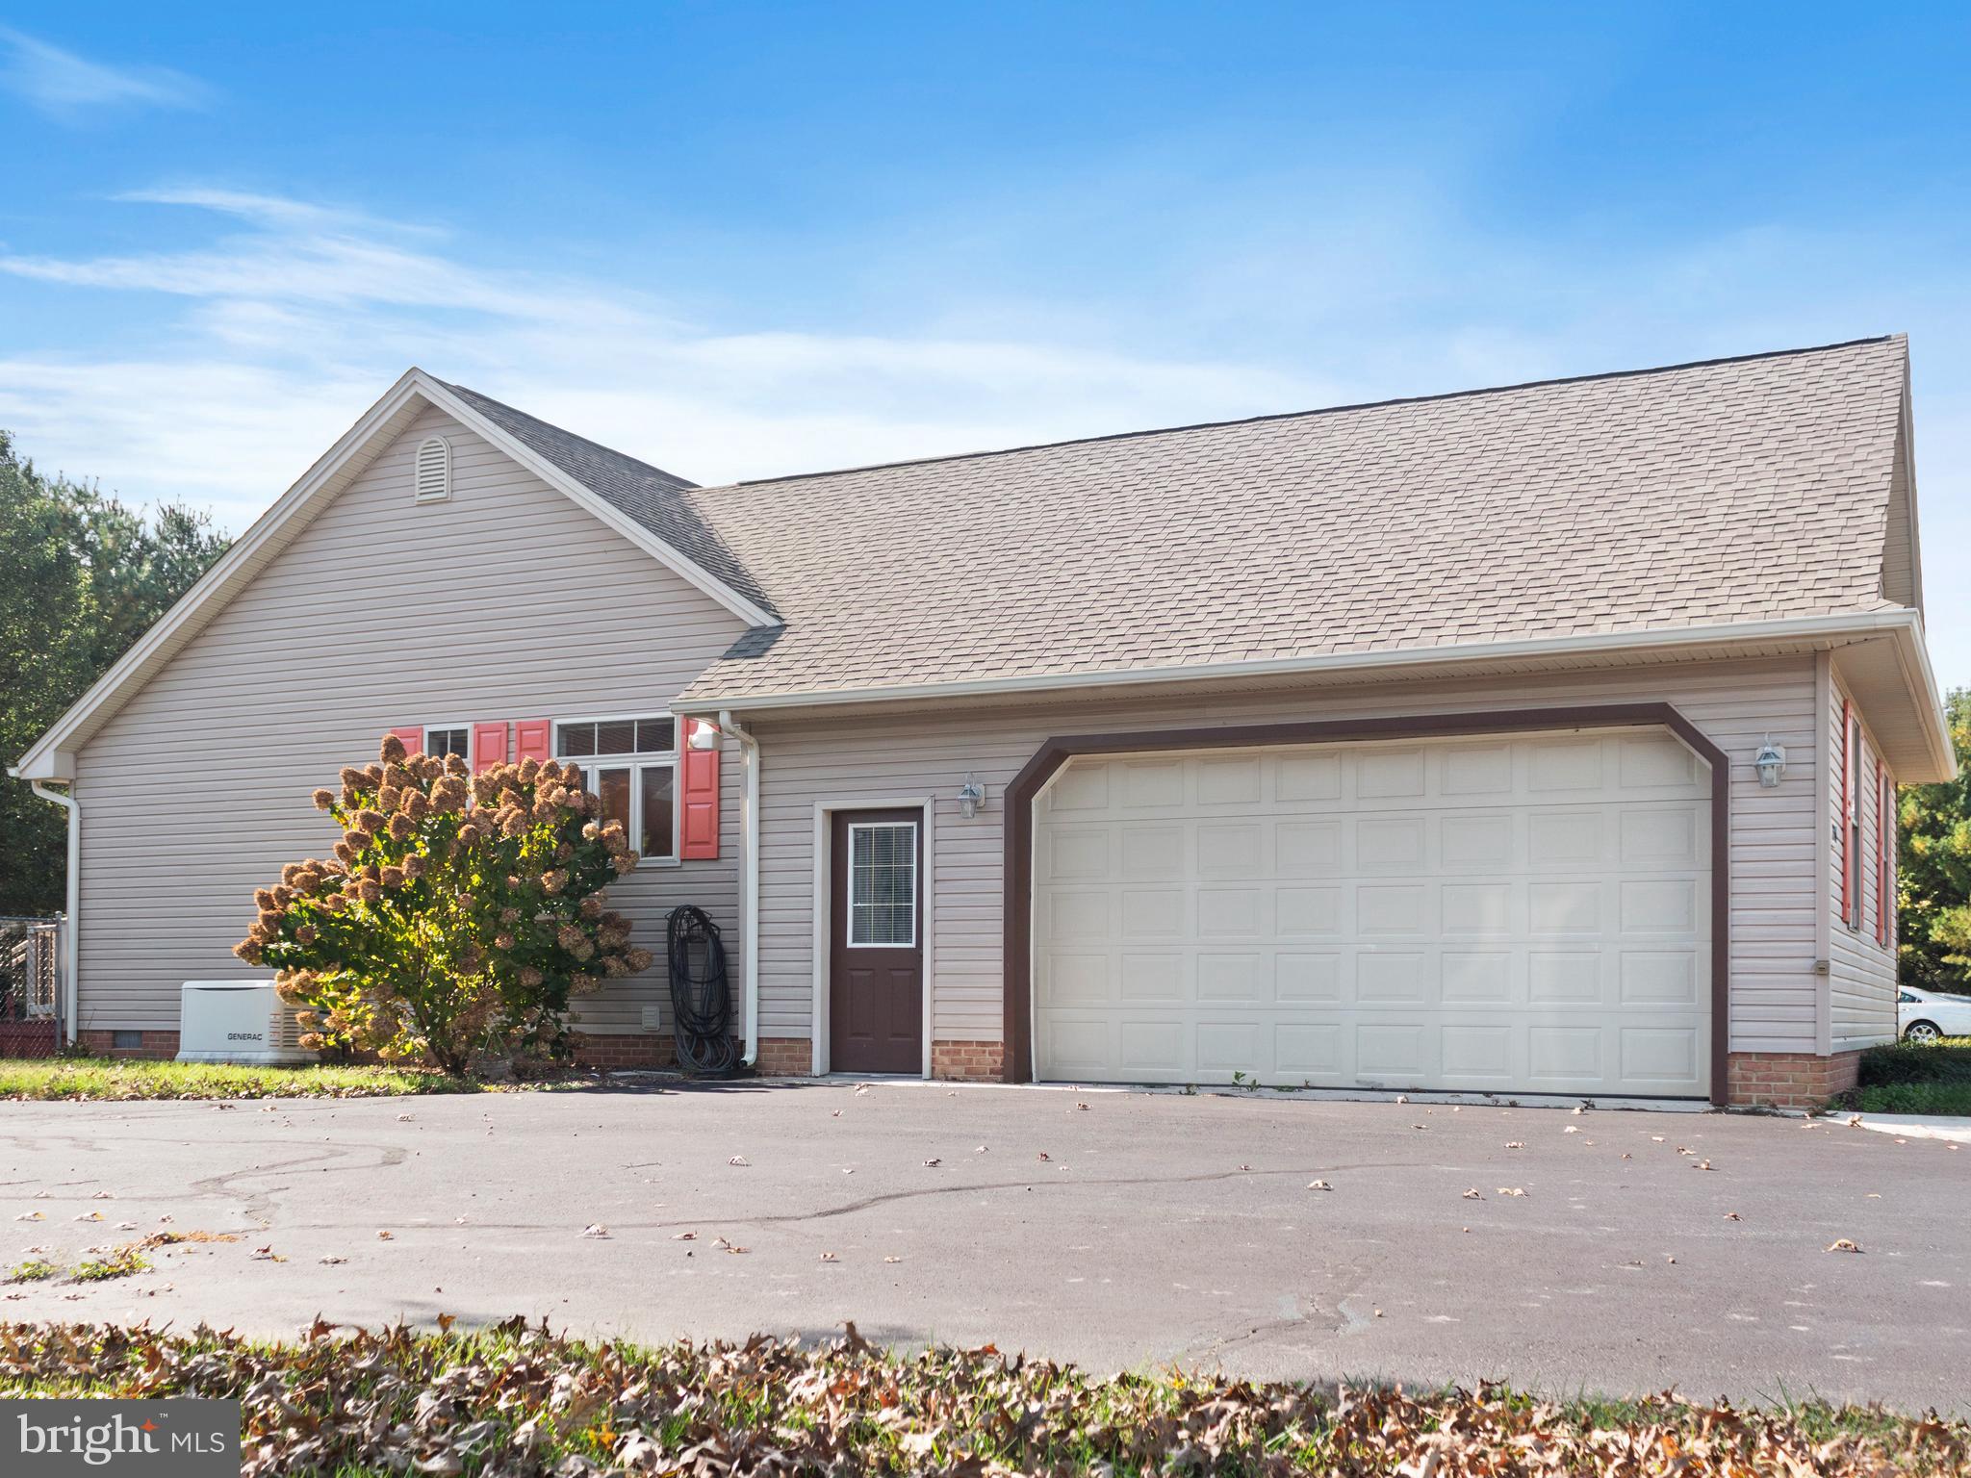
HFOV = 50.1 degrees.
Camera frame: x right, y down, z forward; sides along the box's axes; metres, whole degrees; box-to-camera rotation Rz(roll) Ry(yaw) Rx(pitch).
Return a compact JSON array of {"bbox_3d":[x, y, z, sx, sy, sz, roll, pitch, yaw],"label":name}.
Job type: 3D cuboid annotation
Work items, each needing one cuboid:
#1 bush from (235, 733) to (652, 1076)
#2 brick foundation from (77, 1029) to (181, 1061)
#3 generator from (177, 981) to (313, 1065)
[{"bbox_3d":[-4.450,1.357,17.272,2.950,2.750,2.300,-2,-4,26],"label":"bush"},{"bbox_3d":[-8.392,3.030,20.868,1.432,0.304,0.200,-2,-4,26],"label":"brick foundation"},{"bbox_3d":[-6.682,2.577,19.108,1.200,0.750,0.630,-2,-4,26],"label":"generator"}]

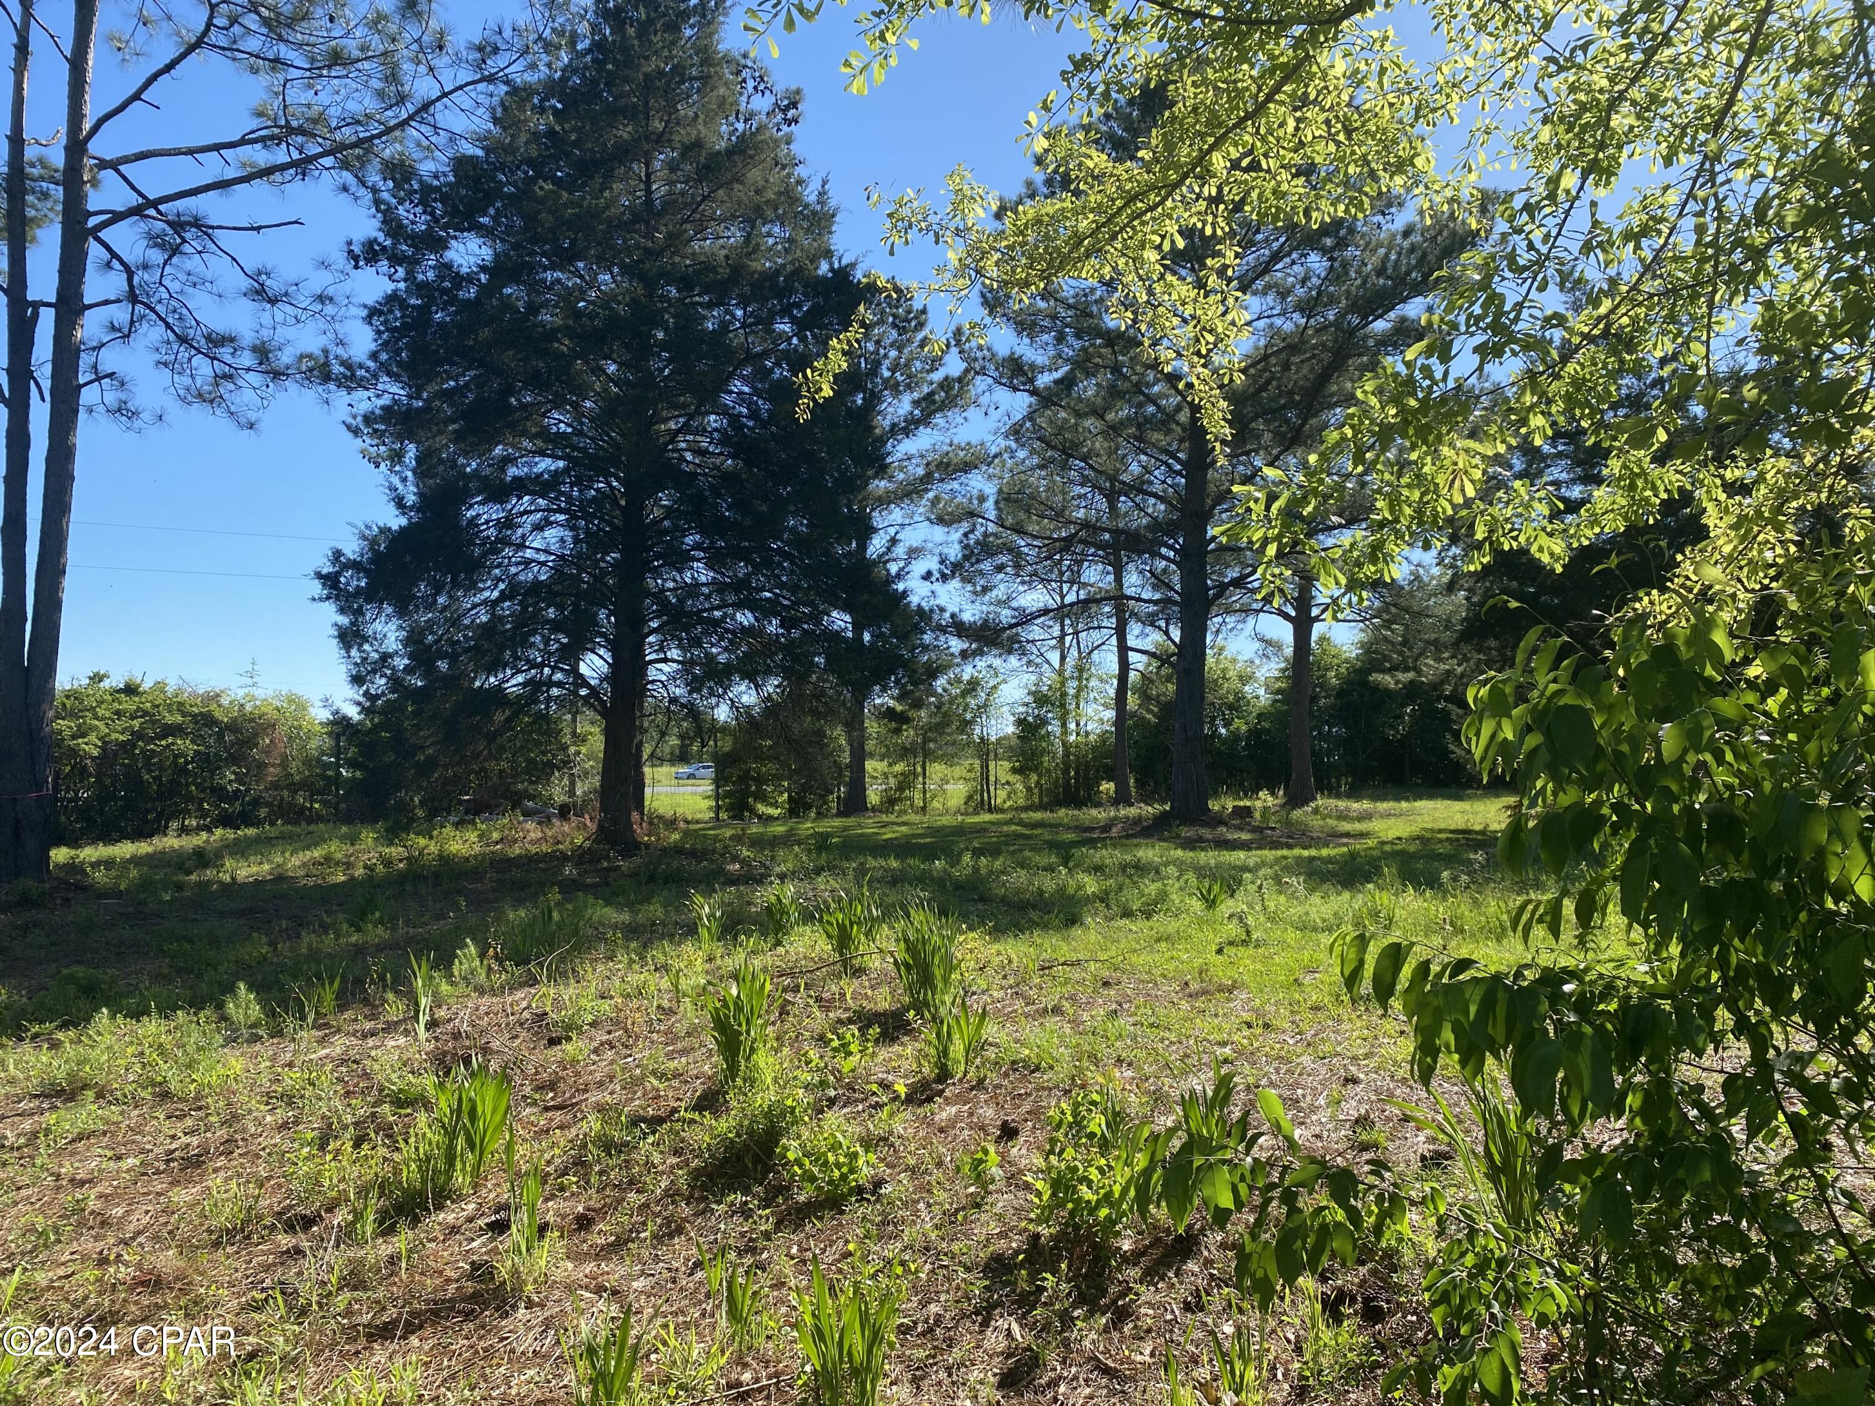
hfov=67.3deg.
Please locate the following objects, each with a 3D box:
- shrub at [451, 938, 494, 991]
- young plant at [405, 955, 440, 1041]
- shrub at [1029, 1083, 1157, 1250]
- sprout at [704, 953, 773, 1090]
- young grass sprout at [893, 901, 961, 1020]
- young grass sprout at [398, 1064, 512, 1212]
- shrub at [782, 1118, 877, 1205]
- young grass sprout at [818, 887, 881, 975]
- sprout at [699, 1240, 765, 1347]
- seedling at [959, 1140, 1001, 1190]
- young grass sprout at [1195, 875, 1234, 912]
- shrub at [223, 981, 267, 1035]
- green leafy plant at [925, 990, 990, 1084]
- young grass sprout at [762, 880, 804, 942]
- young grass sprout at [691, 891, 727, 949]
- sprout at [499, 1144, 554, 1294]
[{"bbox_3d":[-2.609,1.467,7.900,0.239,0.272,0.227,0,-2,0],"label":"shrub"},{"bbox_3d":[-2.634,1.518,7.223,0.173,0.449,0.155,0,-2,0],"label":"young plant"},{"bbox_3d":[0.461,1.381,4.200,0.373,0.450,0.317,0,-2,0],"label":"shrub"},{"bbox_3d":[-0.849,1.354,6.000,0.285,0.517,0.256,0,-2,0],"label":"sprout"},{"bbox_3d":[-0.054,1.355,7.400,0.351,0.582,0.333,0,-2,0],"label":"young grass sprout"},{"bbox_3d":[-1.547,1.385,4.500,0.363,0.434,0.309,0,-2,0],"label":"young grass sprout"},{"bbox_3d":[-0.383,1.594,4.912,0.332,0.227,0.299,0,-2,0],"label":"shrub"},{"bbox_3d":[-0.592,1.542,9.502,0.425,0.584,0.382,0,-2,0],"label":"young grass sprout"},{"bbox_3d":[-0.526,1.529,3.630,0.173,0.249,0.147,0,-2,0],"label":"sprout"},{"bbox_3d":[0.149,1.617,4.927,0.149,0.136,0.134,0,-2,0],"label":"seedling"},{"bbox_3d":[2.512,1.733,12.818,0.346,0.333,0.329,0,-2,0],"label":"young grass sprout"},{"bbox_3d":[-3.374,1.486,6.850,0.207,0.248,0.197,0,-2,0],"label":"shrub"},{"bbox_3d":[0.082,1.432,6.050,0.262,0.359,0.223,0,-2,0],"label":"green leafy plant"},{"bbox_3d":[-1.219,1.636,11.118,0.324,0.476,0.307,0,-2,0],"label":"young grass sprout"},{"bbox_3d":[-1.721,1.634,10.612,0.276,0.422,0.262,0,-2,0],"label":"young grass sprout"},{"bbox_3d":[-1.123,1.410,3.850,0.148,0.381,0.133,0,-2,0],"label":"sprout"}]

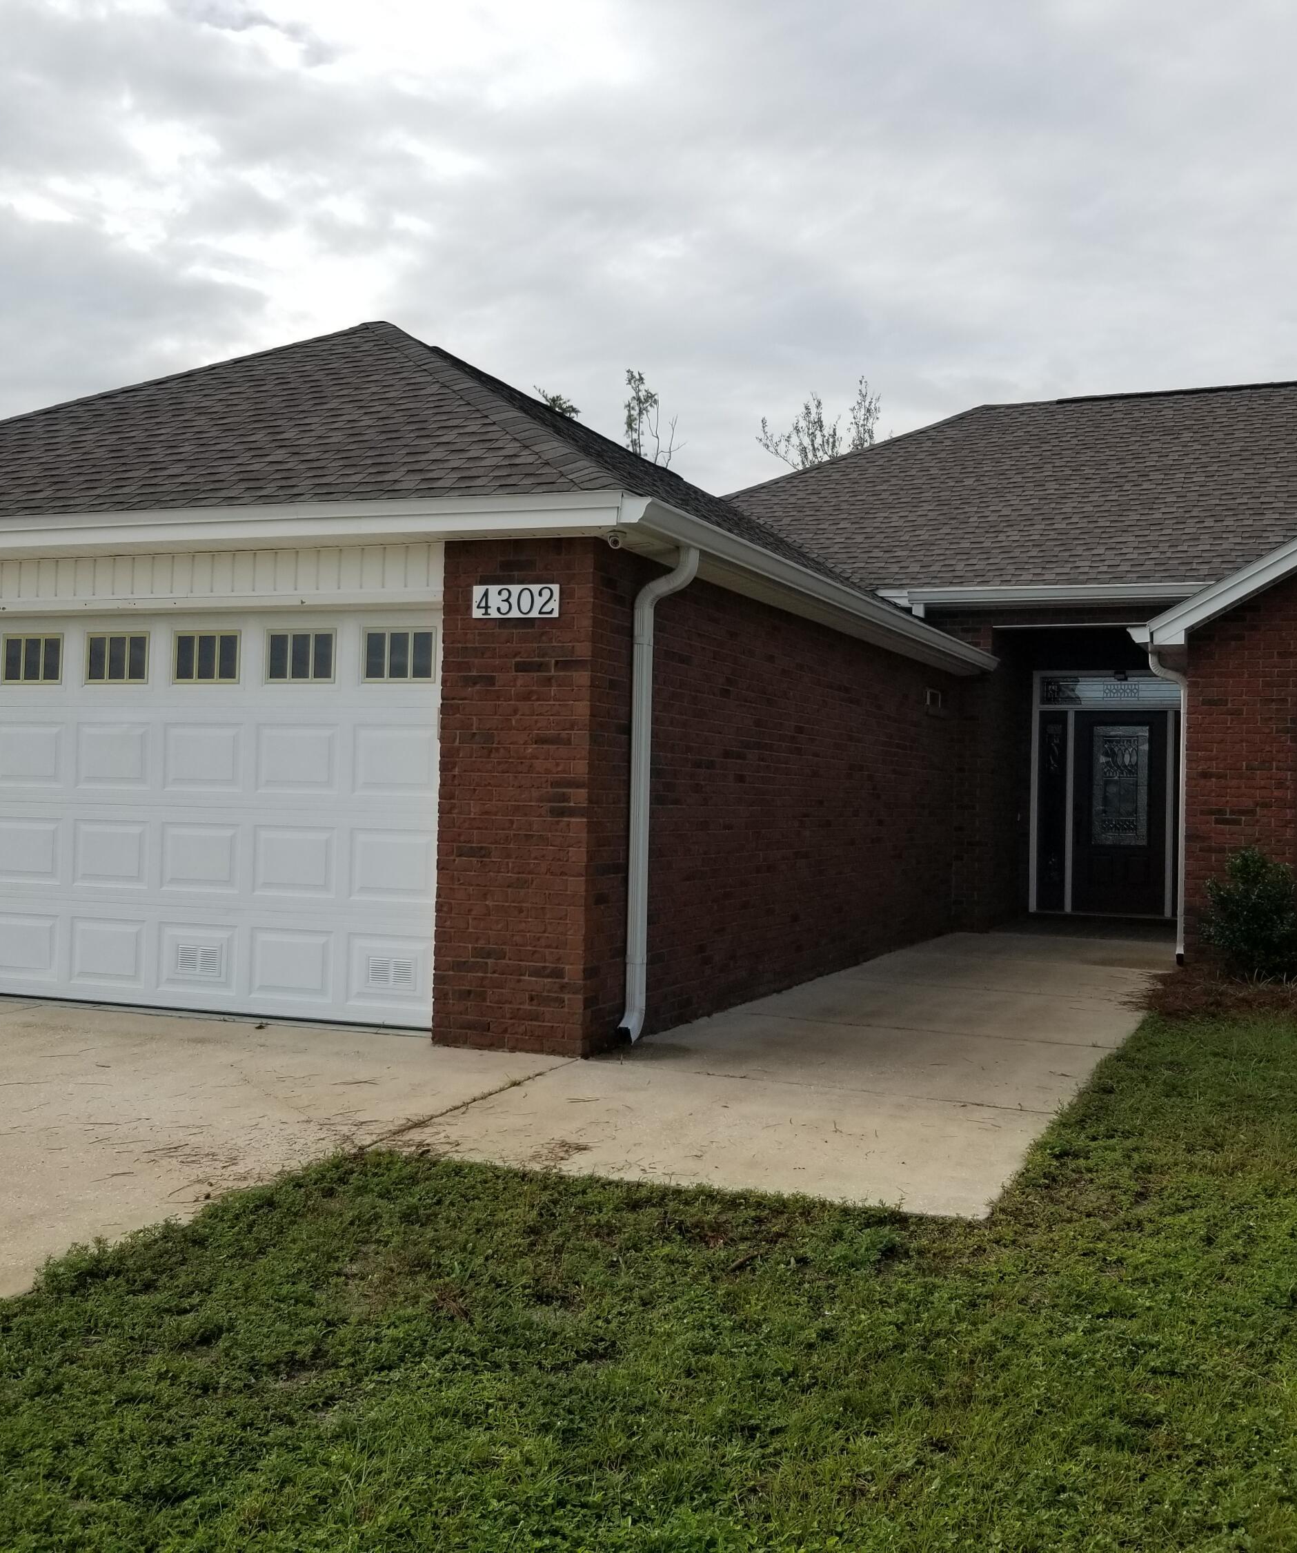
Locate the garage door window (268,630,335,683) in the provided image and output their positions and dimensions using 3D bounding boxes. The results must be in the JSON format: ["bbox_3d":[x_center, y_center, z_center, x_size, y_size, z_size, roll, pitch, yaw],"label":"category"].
[{"bbox_3d":[-1.813,-0.626,8.103,0.423,0.287,0.050,1,0,21],"label":"garage door window"}]

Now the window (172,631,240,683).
[{"bbox_3d":[-2.362,-0.636,8.319,0.423,0.287,0.050,1,0,21],"label":"window"}]

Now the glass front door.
[{"bbox_3d":[4.731,0.172,15.596,1.742,2.487,0.130,1,-1,23],"label":"glass front door"}]

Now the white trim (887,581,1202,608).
[{"bbox_3d":[3.403,-1.583,13.561,2.850,0.150,0.140,1,0,21],"label":"white trim"}]

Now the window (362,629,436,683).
[{"bbox_3d":[-1.255,-0.606,7.806,0.440,0.285,0.050,1,-1,23],"label":"window"}]

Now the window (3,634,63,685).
[{"bbox_3d":[-3.461,-0.658,8.752,0.442,0.291,0.050,1,-1,23],"label":"window"}]

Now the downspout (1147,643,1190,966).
[{"bbox_3d":[3.909,0.199,11.737,0.286,2.419,0.130,1,-1,23],"label":"downspout"}]

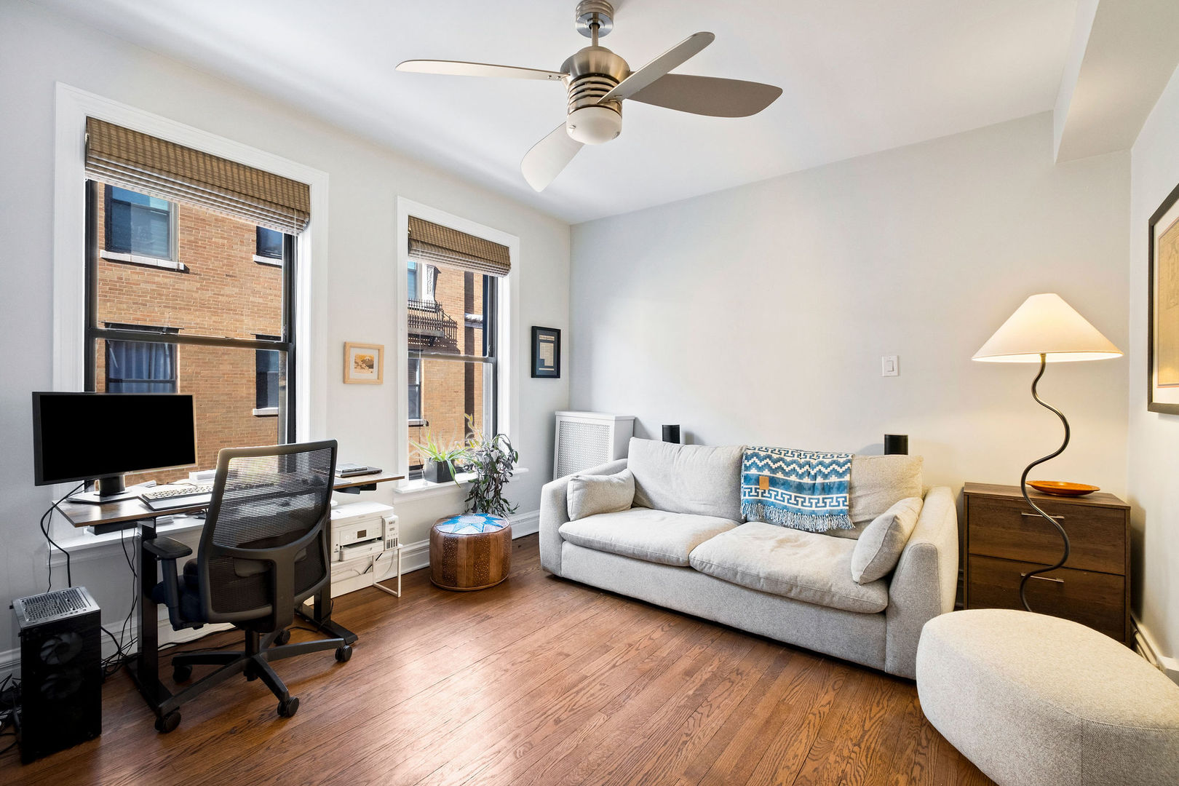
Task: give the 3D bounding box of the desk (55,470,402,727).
[{"bbox_3d":[-1.596,0.823,2.311,0.605,0.750,1.210,0,0,38],"label":"desk"}]

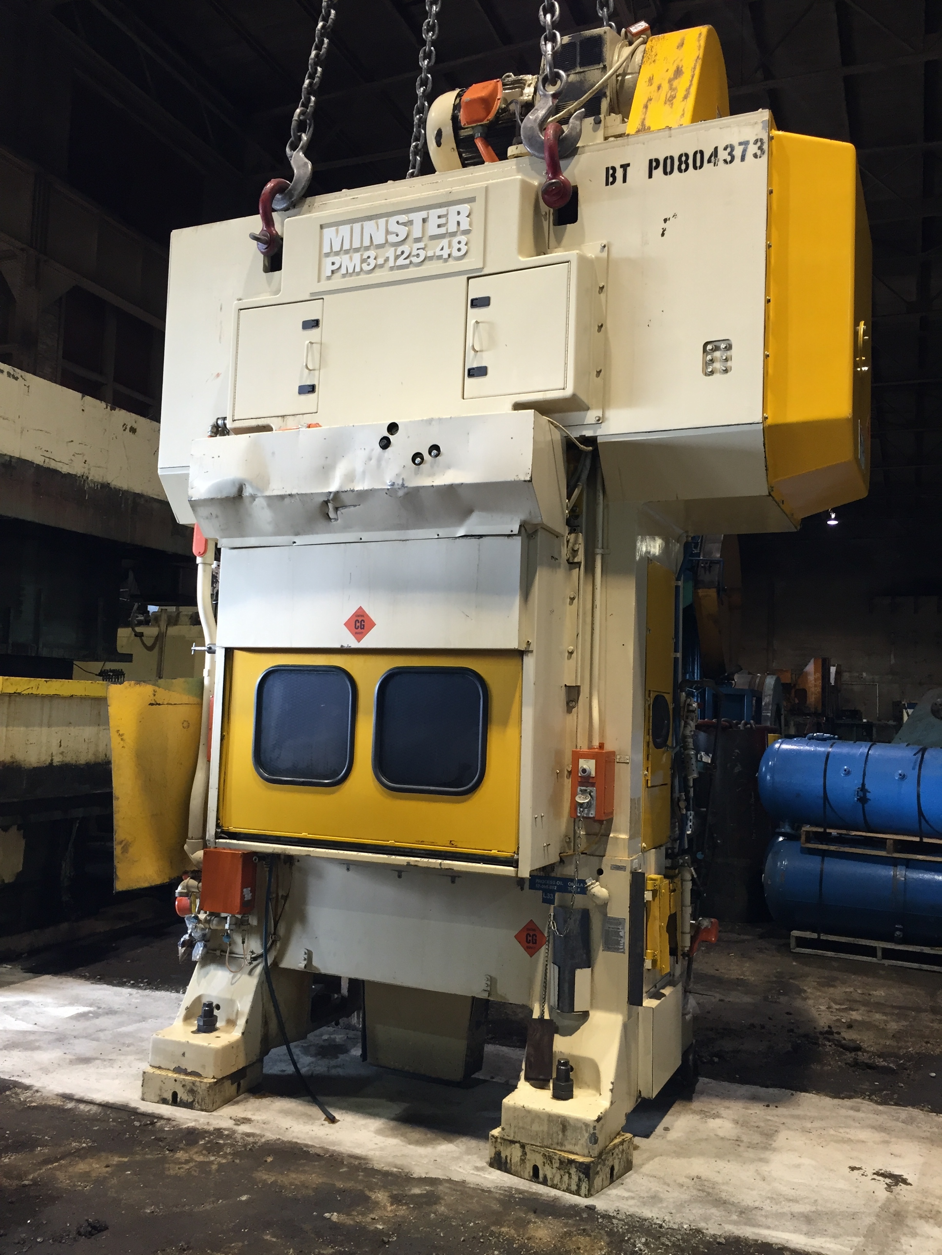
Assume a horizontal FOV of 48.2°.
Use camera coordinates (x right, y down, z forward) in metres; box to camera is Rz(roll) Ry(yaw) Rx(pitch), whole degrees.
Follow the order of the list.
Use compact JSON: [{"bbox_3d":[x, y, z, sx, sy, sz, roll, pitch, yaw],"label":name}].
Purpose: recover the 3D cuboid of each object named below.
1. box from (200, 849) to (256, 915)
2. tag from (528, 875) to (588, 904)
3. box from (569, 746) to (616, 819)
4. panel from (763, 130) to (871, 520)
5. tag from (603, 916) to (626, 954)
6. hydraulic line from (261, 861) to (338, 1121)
[{"bbox_3d":[-1.040,1.085,4.518,0.200,0.255,0.105,0,-5,24],"label":"box"},{"bbox_3d":[0.329,1.008,4.003,0.229,0.106,0.005,0,-5,24],"label":"tag"},{"bbox_3d":[0.455,0.584,3.913,0.125,0.246,0.131,0,-5,24],"label":"box"},{"bbox_3d":[1.396,-1.140,4.151,0.291,1.300,1.070,0,-5,24],"label":"panel"},{"bbox_3d":[0.531,1.140,3.901,0.084,0.127,0.004,0,-5,24],"label":"tag"},{"bbox_3d":[-0.684,1.422,4.215,0.475,0.940,0.180,0,-5,24],"label":"hydraulic line"}]

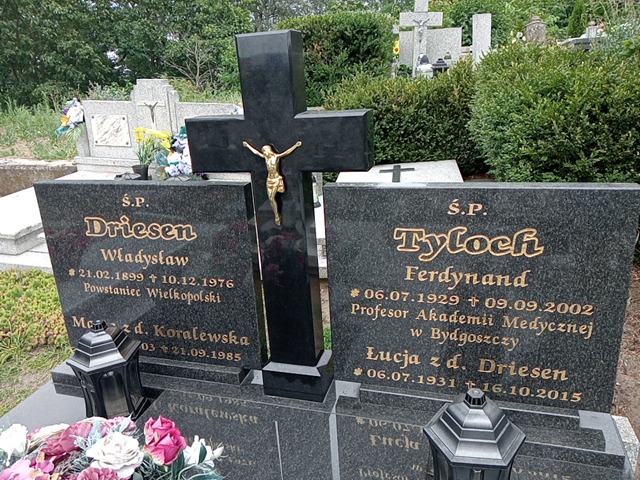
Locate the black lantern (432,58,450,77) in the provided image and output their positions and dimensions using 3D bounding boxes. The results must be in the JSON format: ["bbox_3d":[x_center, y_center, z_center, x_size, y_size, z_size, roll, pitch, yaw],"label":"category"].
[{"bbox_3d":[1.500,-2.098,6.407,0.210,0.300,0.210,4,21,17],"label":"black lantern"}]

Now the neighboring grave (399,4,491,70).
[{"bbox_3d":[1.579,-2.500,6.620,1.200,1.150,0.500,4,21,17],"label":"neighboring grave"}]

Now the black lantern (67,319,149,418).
[{"bbox_3d":[-0.668,0.405,1.641,0.195,0.323,0.214,-2,21,6],"label":"black lantern"}]

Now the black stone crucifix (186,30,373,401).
[{"bbox_3d":[-0.100,-0.021,1.488,0.504,1.060,0.129,3,22,17],"label":"black stone crucifix"}]

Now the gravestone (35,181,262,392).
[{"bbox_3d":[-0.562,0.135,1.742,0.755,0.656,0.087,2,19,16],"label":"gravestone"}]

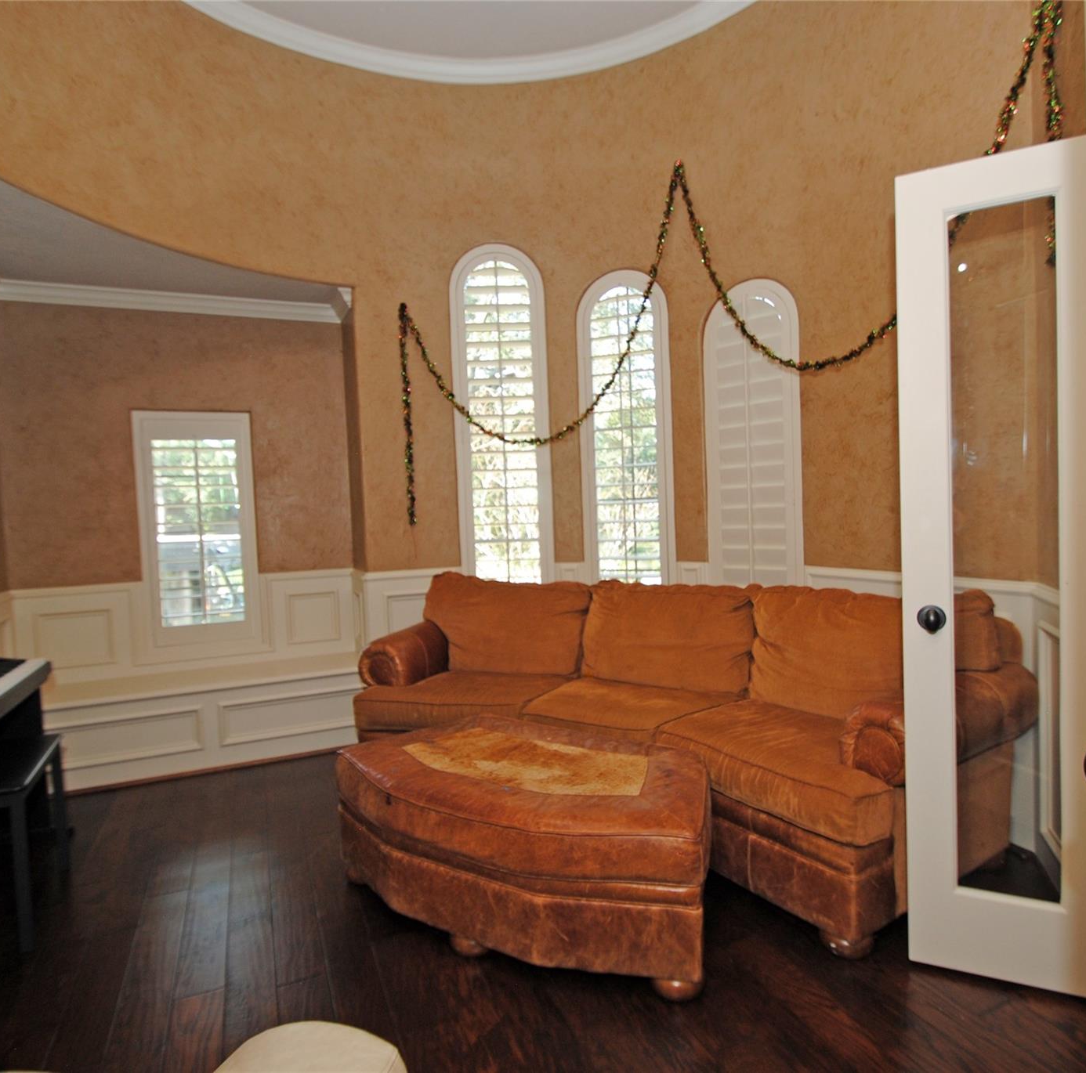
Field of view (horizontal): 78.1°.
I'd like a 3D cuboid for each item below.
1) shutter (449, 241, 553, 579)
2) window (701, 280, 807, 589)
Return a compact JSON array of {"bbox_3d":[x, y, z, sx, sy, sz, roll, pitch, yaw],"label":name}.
[{"bbox_3d":[-0.242,-0.614,4.050,0.570,2.240,0.100,-2,2,-2],"label":"shutter"},{"bbox_3d":[1.093,-0.411,3.490,0.100,1.780,0.555,-4,3,-44],"label":"window"}]

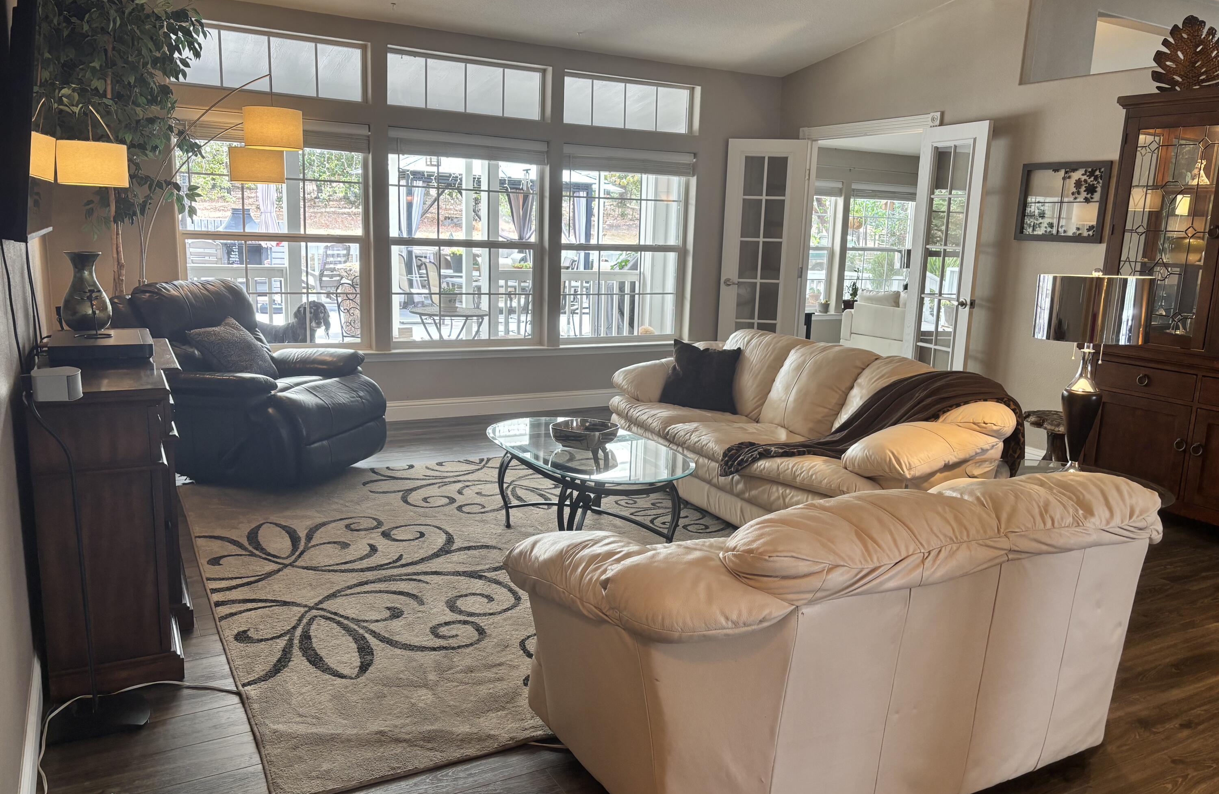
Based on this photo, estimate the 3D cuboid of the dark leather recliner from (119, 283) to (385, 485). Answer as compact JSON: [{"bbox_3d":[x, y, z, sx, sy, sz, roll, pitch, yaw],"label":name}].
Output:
[{"bbox_3d":[-1.873,-0.099,4.958,1.022,1.023,0.952,5,11,14],"label":"dark leather recliner"}]

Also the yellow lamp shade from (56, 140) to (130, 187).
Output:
[{"bbox_3d":[-2.337,-1.054,4.147,0.280,0.187,0.280,-4,12,-29],"label":"yellow lamp shade"}]

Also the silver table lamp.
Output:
[{"bbox_3d":[1.665,-0.069,3.220,0.362,0.750,0.362,-4,12,-29],"label":"silver table lamp"}]

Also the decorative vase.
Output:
[{"bbox_3d":[-1.937,-0.389,3.386,0.165,0.288,0.165,-4,12,-29],"label":"decorative vase"}]

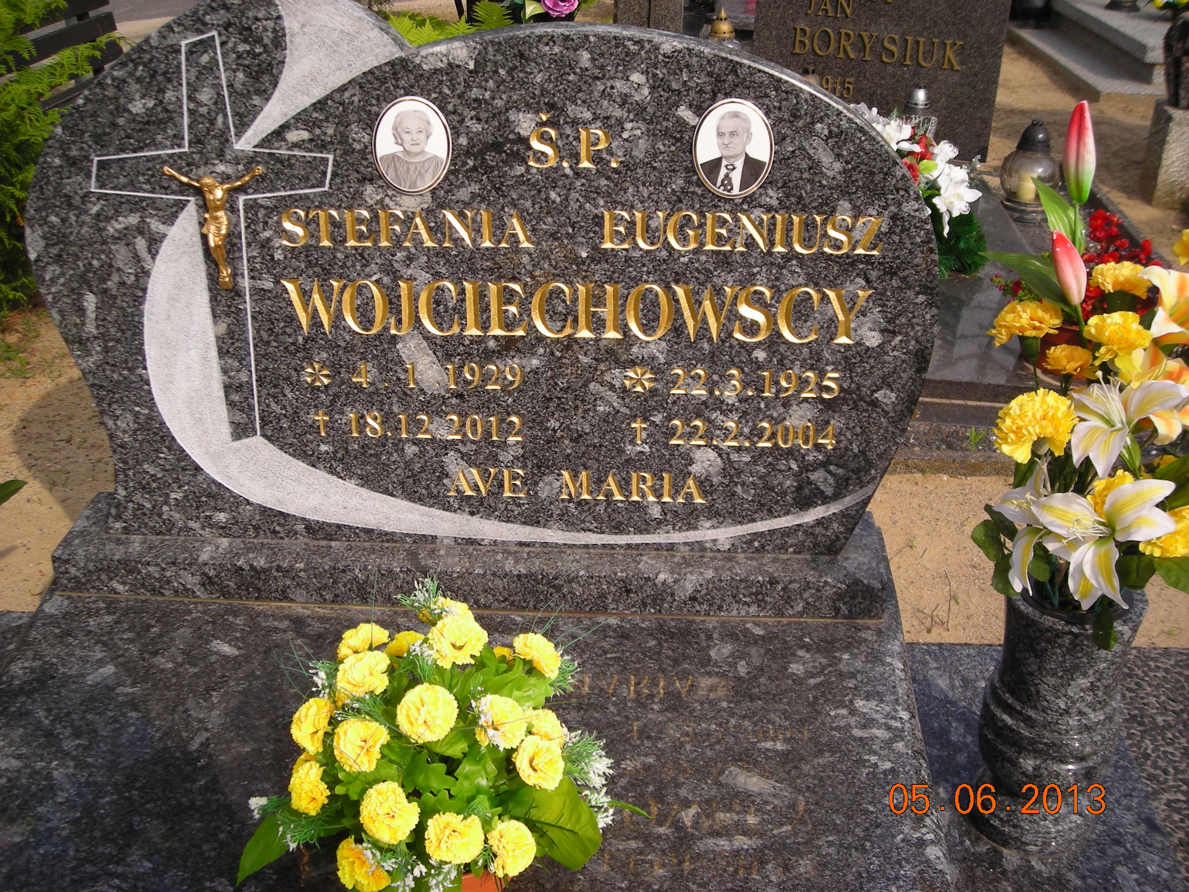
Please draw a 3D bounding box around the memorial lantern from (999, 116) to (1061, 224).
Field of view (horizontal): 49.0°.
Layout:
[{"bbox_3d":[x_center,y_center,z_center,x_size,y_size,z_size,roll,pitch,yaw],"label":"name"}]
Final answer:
[{"bbox_3d":[1.118,-0.705,3.340,0.150,0.243,0.150,1,26,3],"label":"memorial lantern"}]

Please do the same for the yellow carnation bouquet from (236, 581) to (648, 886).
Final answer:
[{"bbox_3d":[-0.116,0.262,1.023,0.290,0.285,0.260,1,26,3],"label":"yellow carnation bouquet"}]

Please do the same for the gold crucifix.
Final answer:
[{"bbox_3d":[-0.391,-0.222,1.349,0.103,0.126,0.026,1,25,3],"label":"gold crucifix"}]

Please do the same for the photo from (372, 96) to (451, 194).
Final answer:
[{"bbox_3d":[-0.183,-0.299,1.308,0.080,0.100,0.011,1,25,3],"label":"photo"}]

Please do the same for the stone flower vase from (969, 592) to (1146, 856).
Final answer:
[{"bbox_3d":[0.482,0.277,1.371,0.139,0.280,0.139,1,26,3],"label":"stone flower vase"}]

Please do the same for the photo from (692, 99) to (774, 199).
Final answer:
[{"bbox_3d":[0.138,-0.292,1.290,0.080,0.100,0.011,1,25,3],"label":"photo"}]

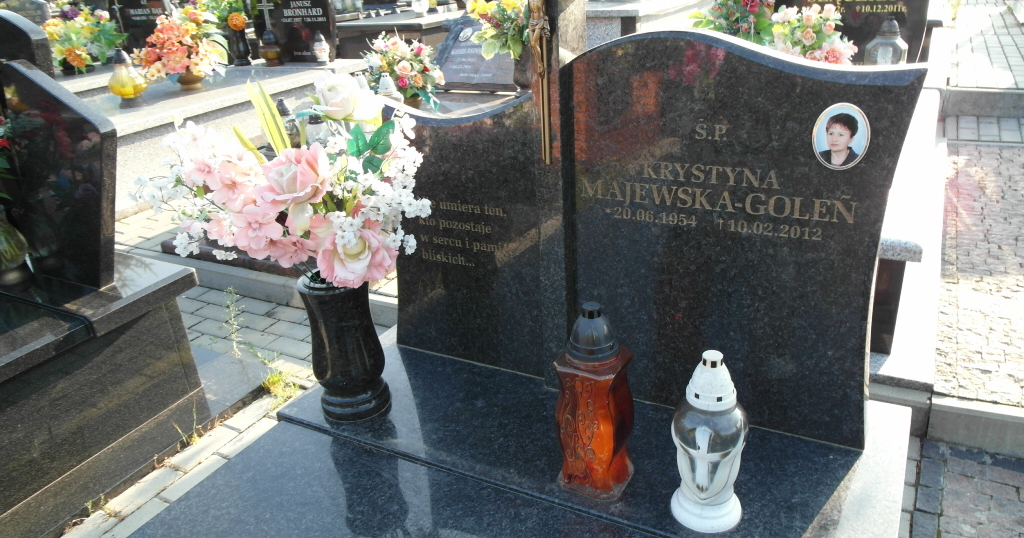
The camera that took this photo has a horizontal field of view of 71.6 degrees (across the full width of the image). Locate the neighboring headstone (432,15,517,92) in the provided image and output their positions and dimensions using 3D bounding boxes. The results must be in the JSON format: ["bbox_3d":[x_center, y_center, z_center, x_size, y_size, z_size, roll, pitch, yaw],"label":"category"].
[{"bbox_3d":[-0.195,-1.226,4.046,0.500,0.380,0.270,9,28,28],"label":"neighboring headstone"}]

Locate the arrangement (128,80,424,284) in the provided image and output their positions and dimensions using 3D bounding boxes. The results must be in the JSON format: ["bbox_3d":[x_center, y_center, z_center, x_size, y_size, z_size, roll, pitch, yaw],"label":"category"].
[{"bbox_3d":[-0.393,-0.143,1.220,0.470,0.290,0.320,-12,25,-16],"label":"arrangement"}]

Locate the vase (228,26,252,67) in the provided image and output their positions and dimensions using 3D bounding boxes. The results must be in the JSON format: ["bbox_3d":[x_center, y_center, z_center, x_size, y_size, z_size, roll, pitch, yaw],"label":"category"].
[{"bbox_3d":[-2.039,-1.671,5.333,0.160,0.300,0.160,9,28,28],"label":"vase"}]

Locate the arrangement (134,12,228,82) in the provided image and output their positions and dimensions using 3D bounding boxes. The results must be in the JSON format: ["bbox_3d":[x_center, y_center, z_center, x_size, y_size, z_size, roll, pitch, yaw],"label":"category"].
[{"bbox_3d":[-2.038,-1.368,4.366,0.500,0.450,0.420,9,28,28],"label":"arrangement"}]

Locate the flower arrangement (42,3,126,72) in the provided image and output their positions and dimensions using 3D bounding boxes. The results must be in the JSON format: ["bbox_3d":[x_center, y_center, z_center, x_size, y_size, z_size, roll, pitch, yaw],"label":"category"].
[{"bbox_3d":[-3.328,-1.802,5.527,0.540,0.480,0.440,9,28,28],"label":"flower arrangement"}]

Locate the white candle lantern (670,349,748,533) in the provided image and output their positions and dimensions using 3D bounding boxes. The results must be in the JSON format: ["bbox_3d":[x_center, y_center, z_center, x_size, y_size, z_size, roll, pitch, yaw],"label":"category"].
[{"bbox_3d":[0.317,0.265,1.134,0.117,0.302,0.117,9,27,27],"label":"white candle lantern"}]

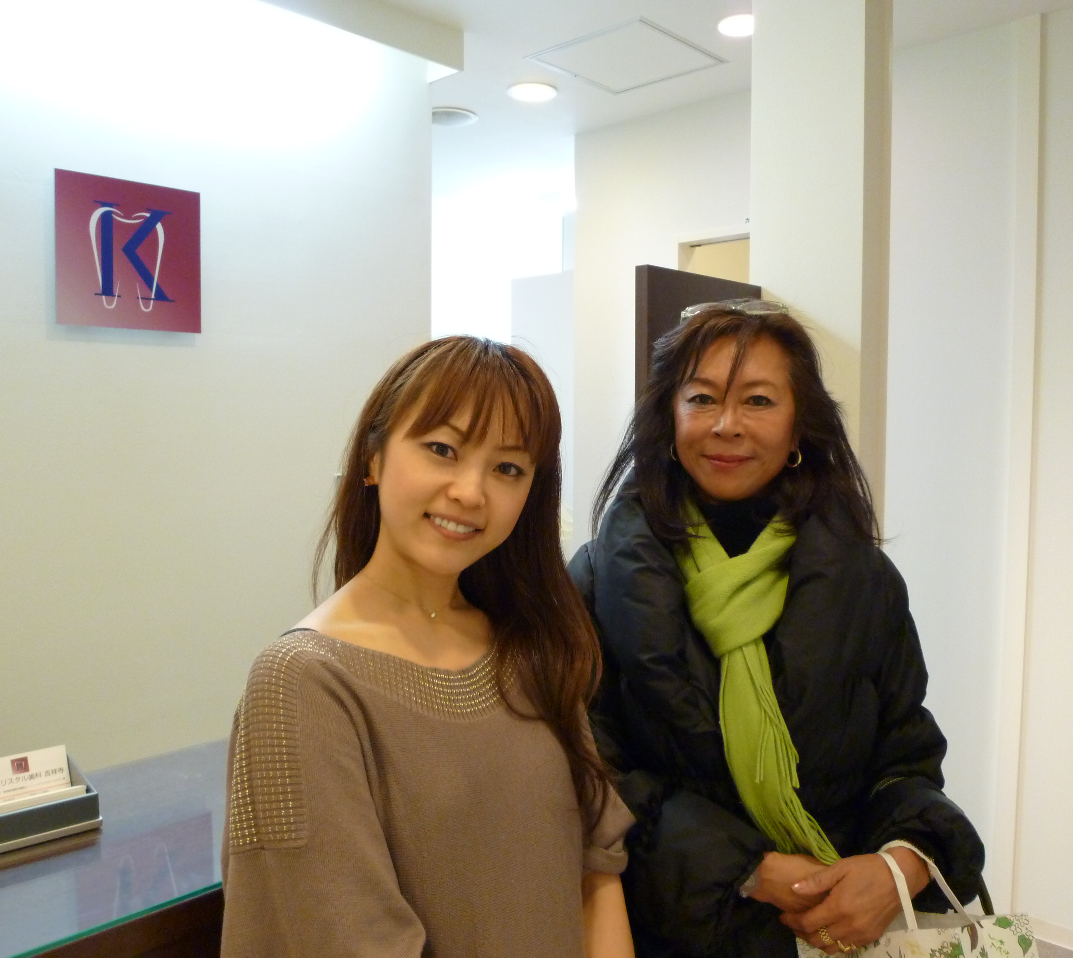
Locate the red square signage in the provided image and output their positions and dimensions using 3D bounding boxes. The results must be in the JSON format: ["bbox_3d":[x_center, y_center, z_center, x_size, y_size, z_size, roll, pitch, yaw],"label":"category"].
[{"bbox_3d":[-0.992,-0.548,2.262,0.355,0.357,0.020,-3,5,-44],"label":"red square signage"}]

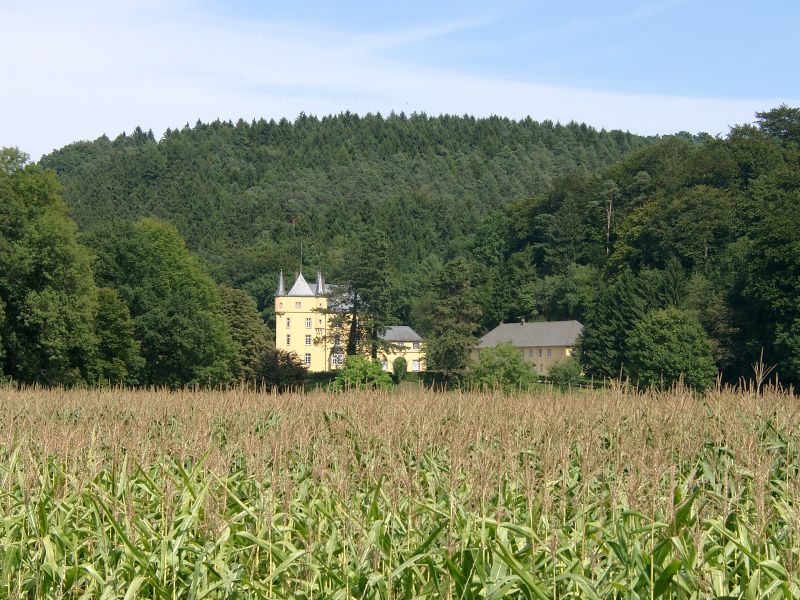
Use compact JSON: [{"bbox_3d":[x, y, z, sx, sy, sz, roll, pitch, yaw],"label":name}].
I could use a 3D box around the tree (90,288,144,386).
[{"bbox_3d":[-38.780,5.180,315.000,7.700,14.040,7.700,0,-2,0],"label":"tree"}]

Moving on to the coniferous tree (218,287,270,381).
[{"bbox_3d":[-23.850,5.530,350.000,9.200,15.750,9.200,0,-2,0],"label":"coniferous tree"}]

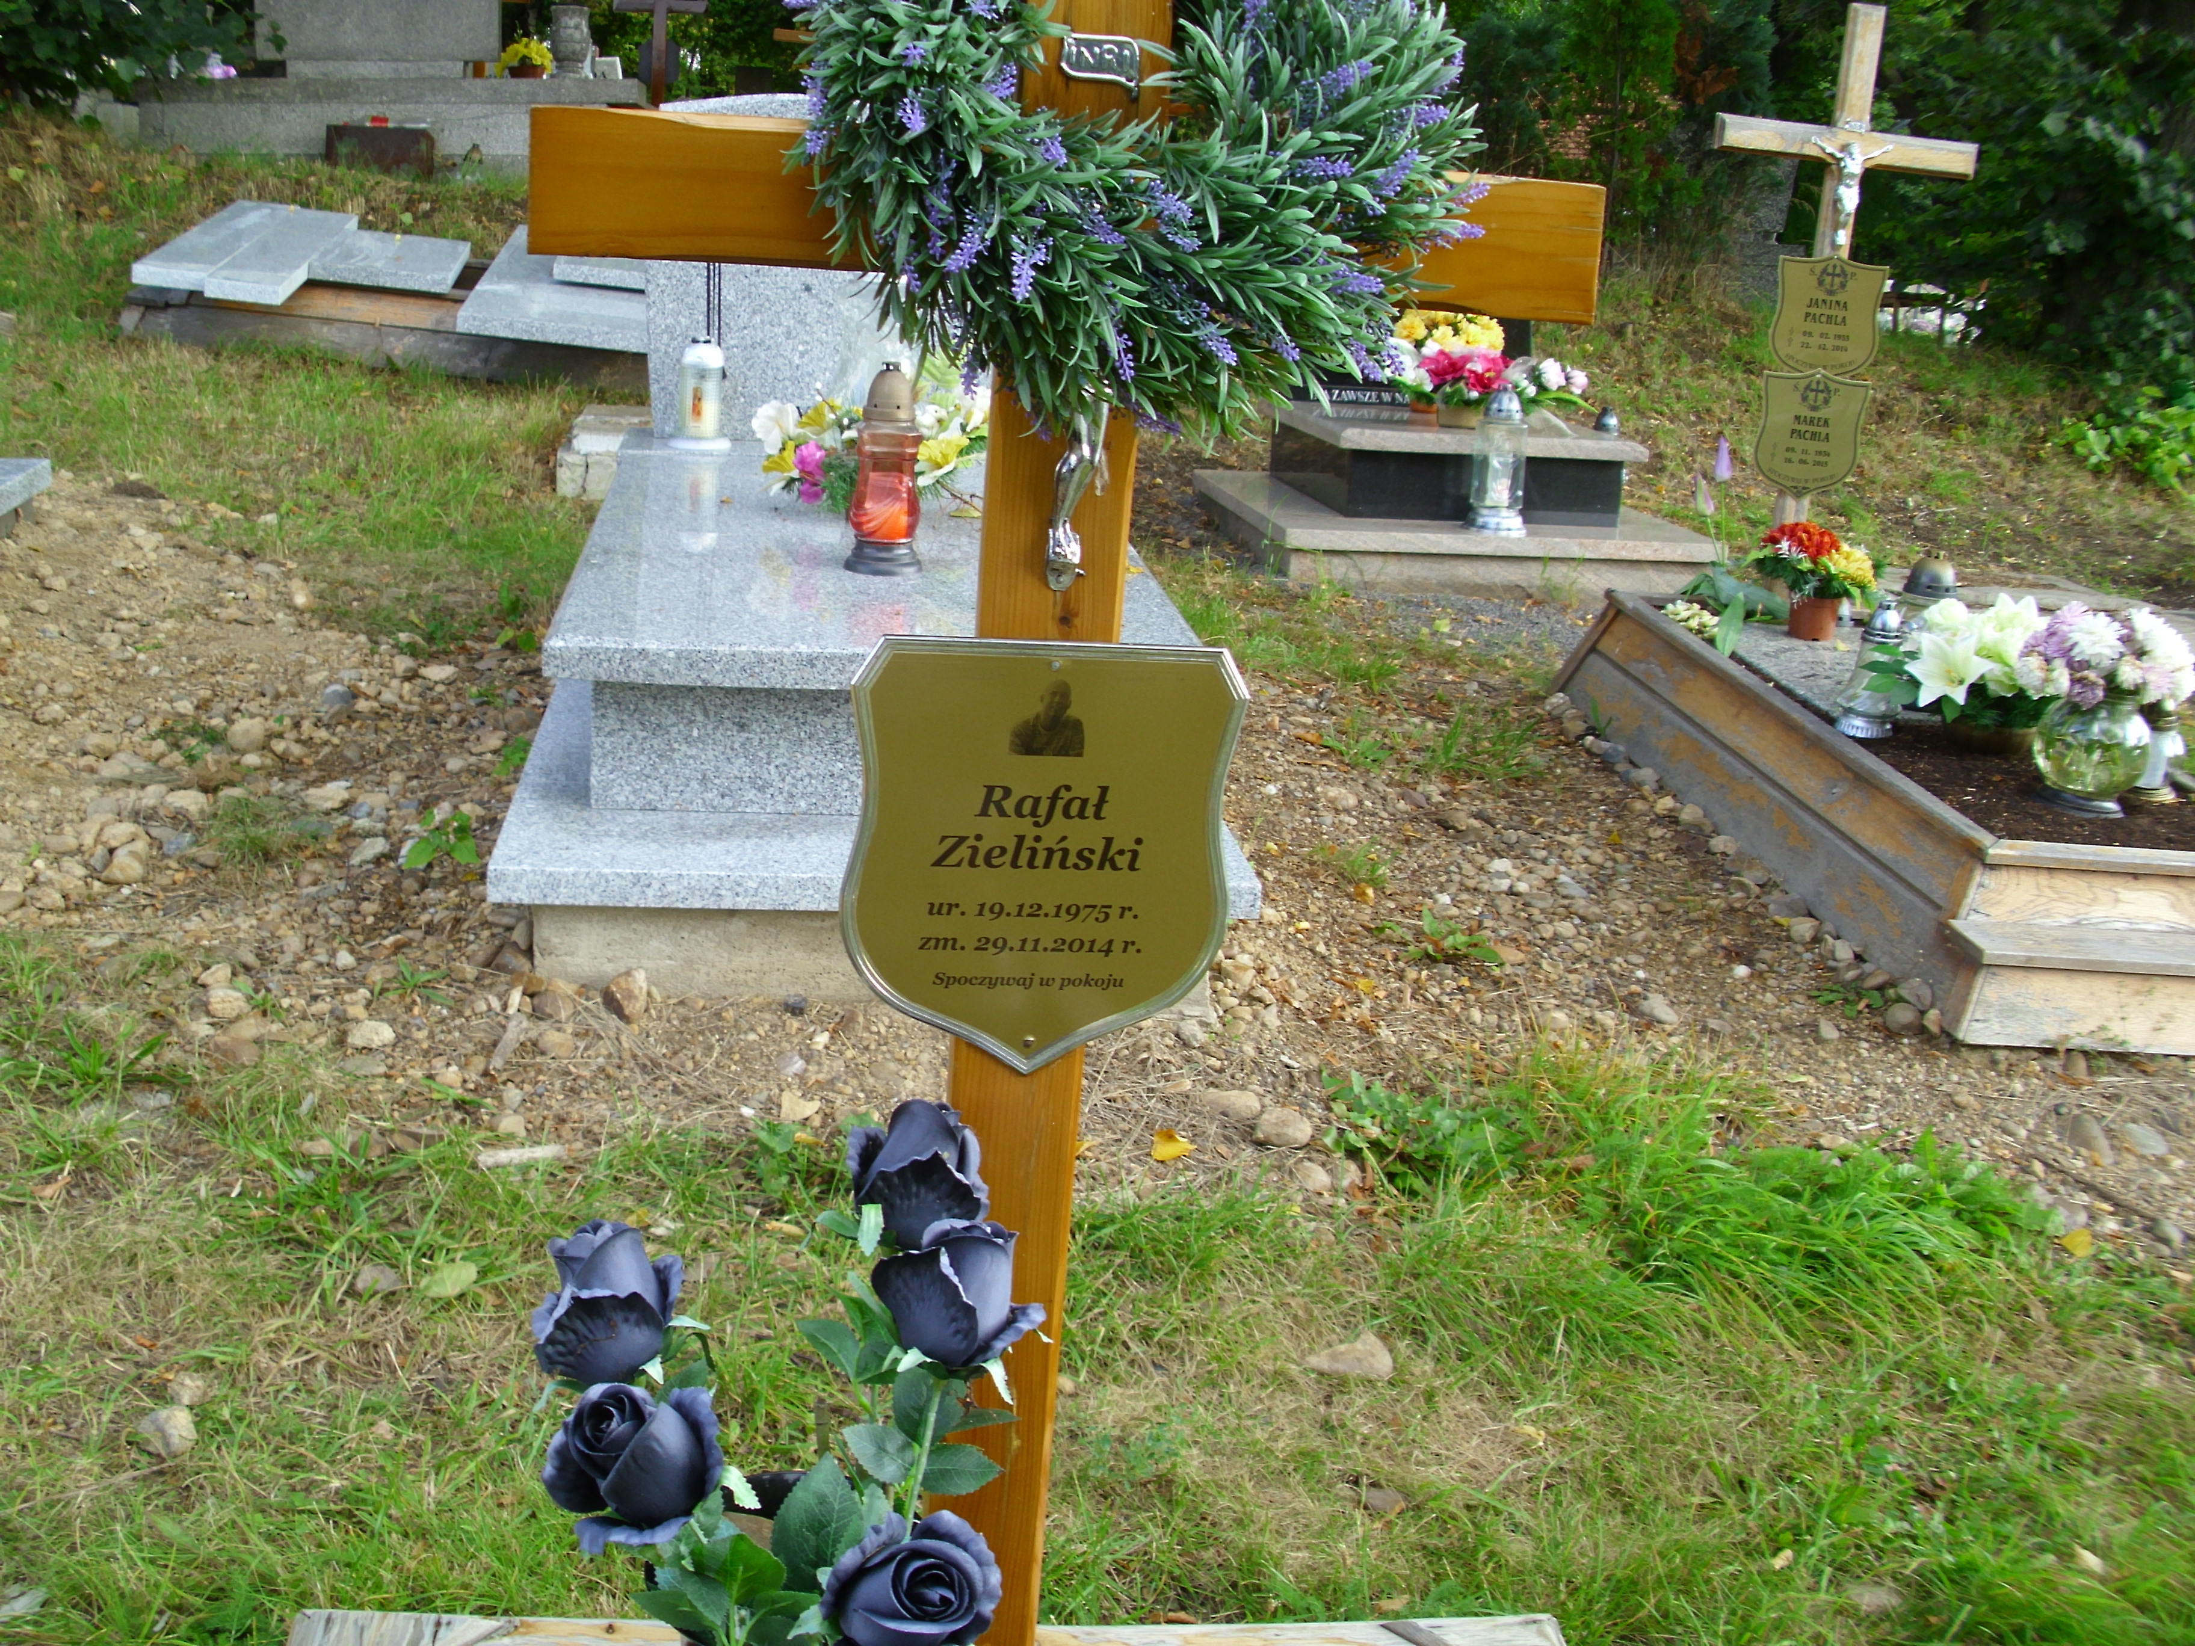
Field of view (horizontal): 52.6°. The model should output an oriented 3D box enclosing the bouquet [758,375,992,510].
[{"bbox_3d":[-0.410,-0.689,4.097,0.460,0.220,0.300,1,18,-9],"label":"bouquet"}]

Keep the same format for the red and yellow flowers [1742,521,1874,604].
[{"bbox_3d":[1.536,-0.559,4.772,0.260,0.145,0.230,1,18,-9],"label":"red and yellow flowers"}]

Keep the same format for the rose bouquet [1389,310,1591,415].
[{"bbox_3d":[1.062,-1.248,6.017,0.540,0.240,0.300,1,18,-9],"label":"rose bouquet"}]

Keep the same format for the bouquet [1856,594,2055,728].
[{"bbox_3d":[1.517,-0.283,3.914,0.310,0.190,0.260,1,18,-9],"label":"bouquet"}]

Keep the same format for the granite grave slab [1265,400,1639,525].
[{"bbox_3d":[0.938,-0.988,6.025,0.842,0.227,0.719,0,18,-13],"label":"granite grave slab"}]

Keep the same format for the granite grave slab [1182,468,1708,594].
[{"bbox_3d":[0.945,-0.787,5.999,1.188,0.138,0.859,0,18,-13],"label":"granite grave slab"}]

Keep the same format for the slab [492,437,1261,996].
[{"bbox_3d":[-0.419,-0.288,3.877,1.020,0.464,2.040,1,18,-9],"label":"slab"}]

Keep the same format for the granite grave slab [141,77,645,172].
[{"bbox_3d":[-2.840,-2.946,9.345,1.877,0.337,1.600,-1,18,-8],"label":"granite grave slab"}]

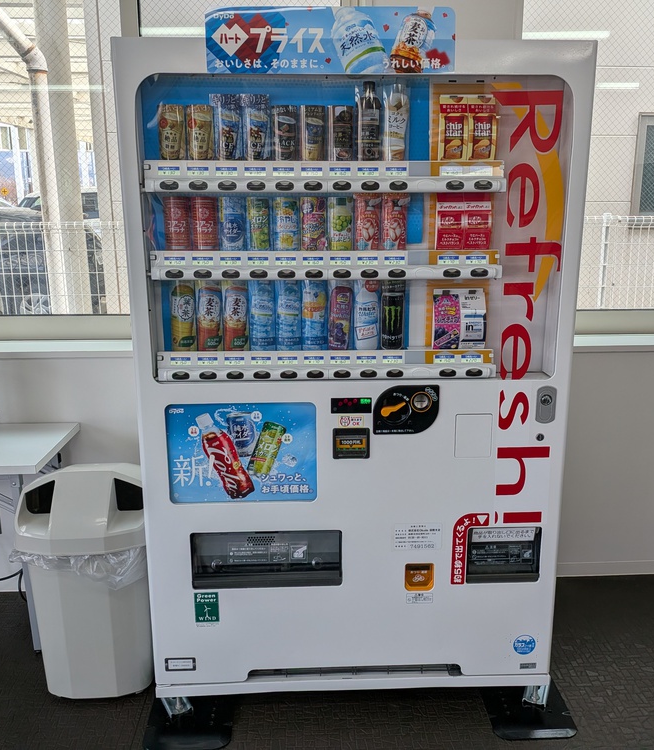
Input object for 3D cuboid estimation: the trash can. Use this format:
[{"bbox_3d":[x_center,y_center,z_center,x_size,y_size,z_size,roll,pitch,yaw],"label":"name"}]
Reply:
[{"bbox_3d":[-0.718,0.618,2.155,0.413,0.711,0.302,-1,13,-2],"label":"trash can"}]

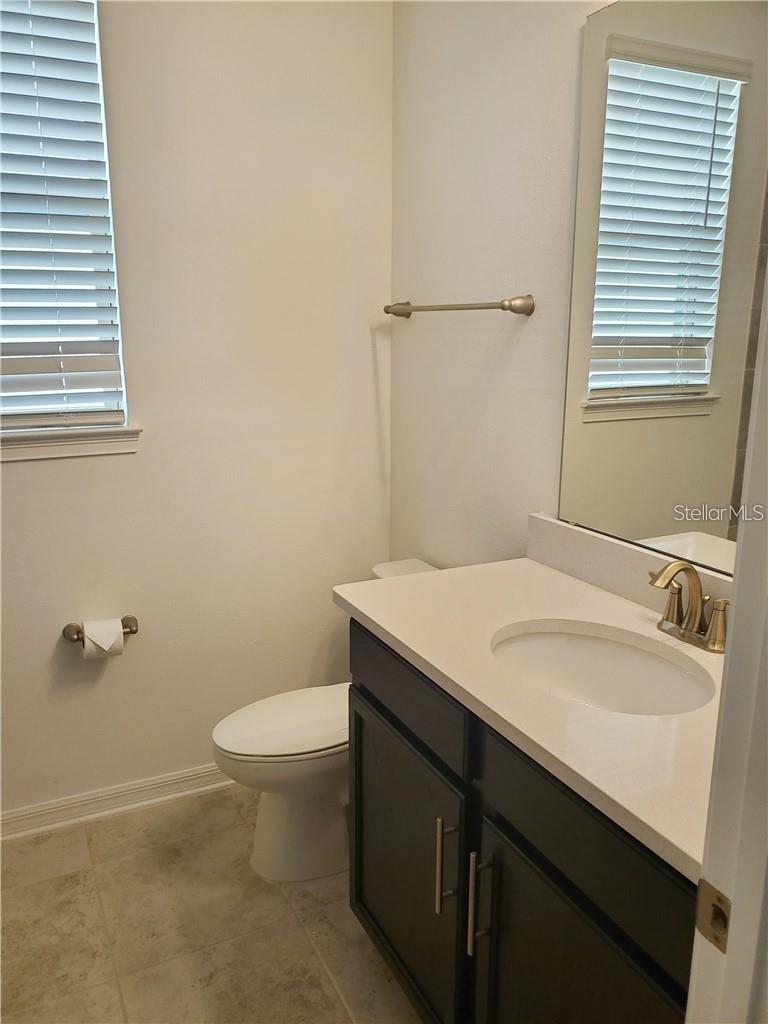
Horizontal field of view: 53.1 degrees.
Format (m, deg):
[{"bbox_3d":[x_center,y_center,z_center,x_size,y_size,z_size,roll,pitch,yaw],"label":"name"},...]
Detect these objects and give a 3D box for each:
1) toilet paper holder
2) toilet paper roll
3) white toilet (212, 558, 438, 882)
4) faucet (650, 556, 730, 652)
[{"bbox_3d":[-0.834,0.357,2.273,0.209,0.057,0.086,-6,14,-26],"label":"toilet paper holder"},{"bbox_3d":[-0.824,0.373,2.256,0.105,0.105,0.105,-6,14,-26],"label":"toilet paper roll"},{"bbox_3d":[-0.124,0.606,2.210,0.742,0.762,0.449,-6,14,-26],"label":"white toilet"},{"bbox_3d":[0.539,0.166,1.405,0.149,0.159,0.213,-6,14,-26],"label":"faucet"}]

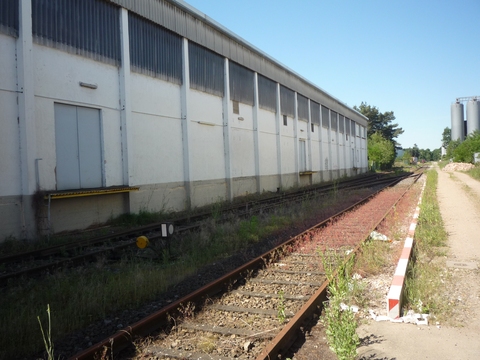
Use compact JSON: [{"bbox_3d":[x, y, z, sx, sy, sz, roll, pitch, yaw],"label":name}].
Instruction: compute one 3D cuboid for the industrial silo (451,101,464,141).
[{"bbox_3d":[71.485,-15.368,145.278,4.120,20.590,4.120,-2,2,0],"label":"industrial silo"}]

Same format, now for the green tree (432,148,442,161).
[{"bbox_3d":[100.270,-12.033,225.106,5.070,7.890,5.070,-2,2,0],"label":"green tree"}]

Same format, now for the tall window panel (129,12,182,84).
[{"bbox_3d":[-3.182,-4.944,17.247,0.150,2.080,3.700,-1,2,24],"label":"tall window panel"}]

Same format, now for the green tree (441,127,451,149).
[{"bbox_3d":[74.565,-12.932,160.172,4.150,12.730,5.000,-2,2,0],"label":"green tree"}]

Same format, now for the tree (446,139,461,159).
[{"bbox_3d":[53.992,-7.163,112.089,3.530,6.630,3.530,-2,2,0],"label":"tree"}]

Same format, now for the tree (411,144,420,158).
[{"bbox_3d":[77.265,-11.097,195.122,4.390,9.020,4.390,-2,2,0],"label":"tree"}]

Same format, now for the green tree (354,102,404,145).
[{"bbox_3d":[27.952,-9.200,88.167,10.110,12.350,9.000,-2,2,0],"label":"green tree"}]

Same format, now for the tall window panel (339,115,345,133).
[{"bbox_3d":[11.868,-6.435,51.672,0.150,2.000,3.600,-1,2,24],"label":"tall window panel"}]

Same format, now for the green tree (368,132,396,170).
[{"bbox_3d":[25.617,-5.100,80.094,5.410,6.930,5.400,-2,2,0],"label":"green tree"}]

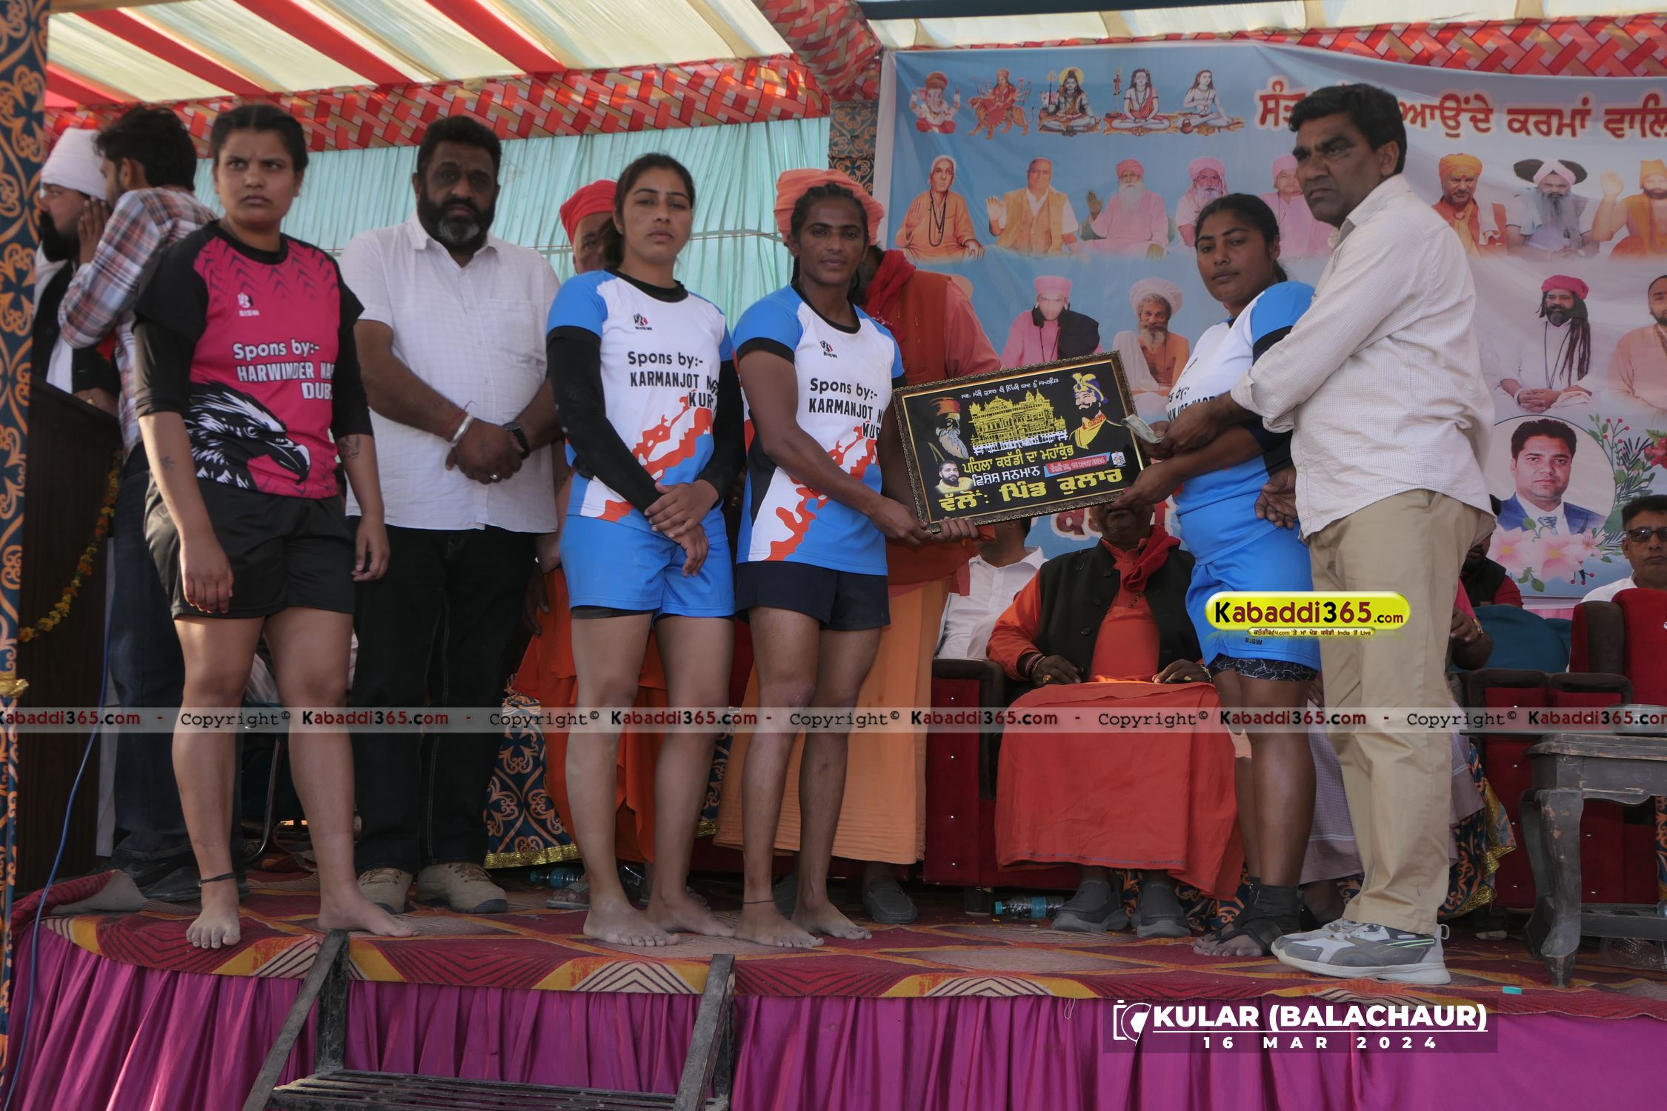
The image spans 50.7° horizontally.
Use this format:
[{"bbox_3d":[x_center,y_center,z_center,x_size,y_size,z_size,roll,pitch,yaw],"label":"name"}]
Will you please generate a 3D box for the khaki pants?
[{"bbox_3d":[1.092,0.291,3.420,0.360,0.920,0.370,2,-3,-17],"label":"khaki pants"}]

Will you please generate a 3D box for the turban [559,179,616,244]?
[{"bbox_3d":[-0.552,-0.828,4.250,0.220,0.170,0.240,2,-2,-3],"label":"turban"}]

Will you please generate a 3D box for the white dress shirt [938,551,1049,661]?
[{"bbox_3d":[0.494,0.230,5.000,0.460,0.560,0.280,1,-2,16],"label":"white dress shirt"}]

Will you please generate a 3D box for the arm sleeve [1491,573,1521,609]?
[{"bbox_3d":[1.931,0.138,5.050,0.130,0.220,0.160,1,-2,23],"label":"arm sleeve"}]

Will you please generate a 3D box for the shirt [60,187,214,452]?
[{"bbox_3d":[-1.544,-0.523,3.970,0.420,0.620,0.460,0,-2,37],"label":"shirt"}]

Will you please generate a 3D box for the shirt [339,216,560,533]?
[{"bbox_3d":[-0.862,-0.409,3.970,0.510,0.720,0.330,2,-2,-22],"label":"shirt"}]

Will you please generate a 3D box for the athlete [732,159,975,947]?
[{"bbox_3d":[0.020,-0.007,3.735,0.500,1.630,0.500,3,-4,-30],"label":"athlete"}]

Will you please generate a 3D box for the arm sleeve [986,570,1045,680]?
[{"bbox_3d":[0.450,0.173,4.330,0.160,0.290,0.270,2,-2,-9],"label":"arm sleeve"}]

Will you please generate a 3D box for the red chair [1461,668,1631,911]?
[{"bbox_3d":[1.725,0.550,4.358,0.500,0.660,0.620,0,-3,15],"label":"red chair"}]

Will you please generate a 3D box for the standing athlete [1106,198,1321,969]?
[{"bbox_3d":[0.854,0.024,3.845,0.460,1.620,0.460,3,-4,-30],"label":"standing athlete"}]

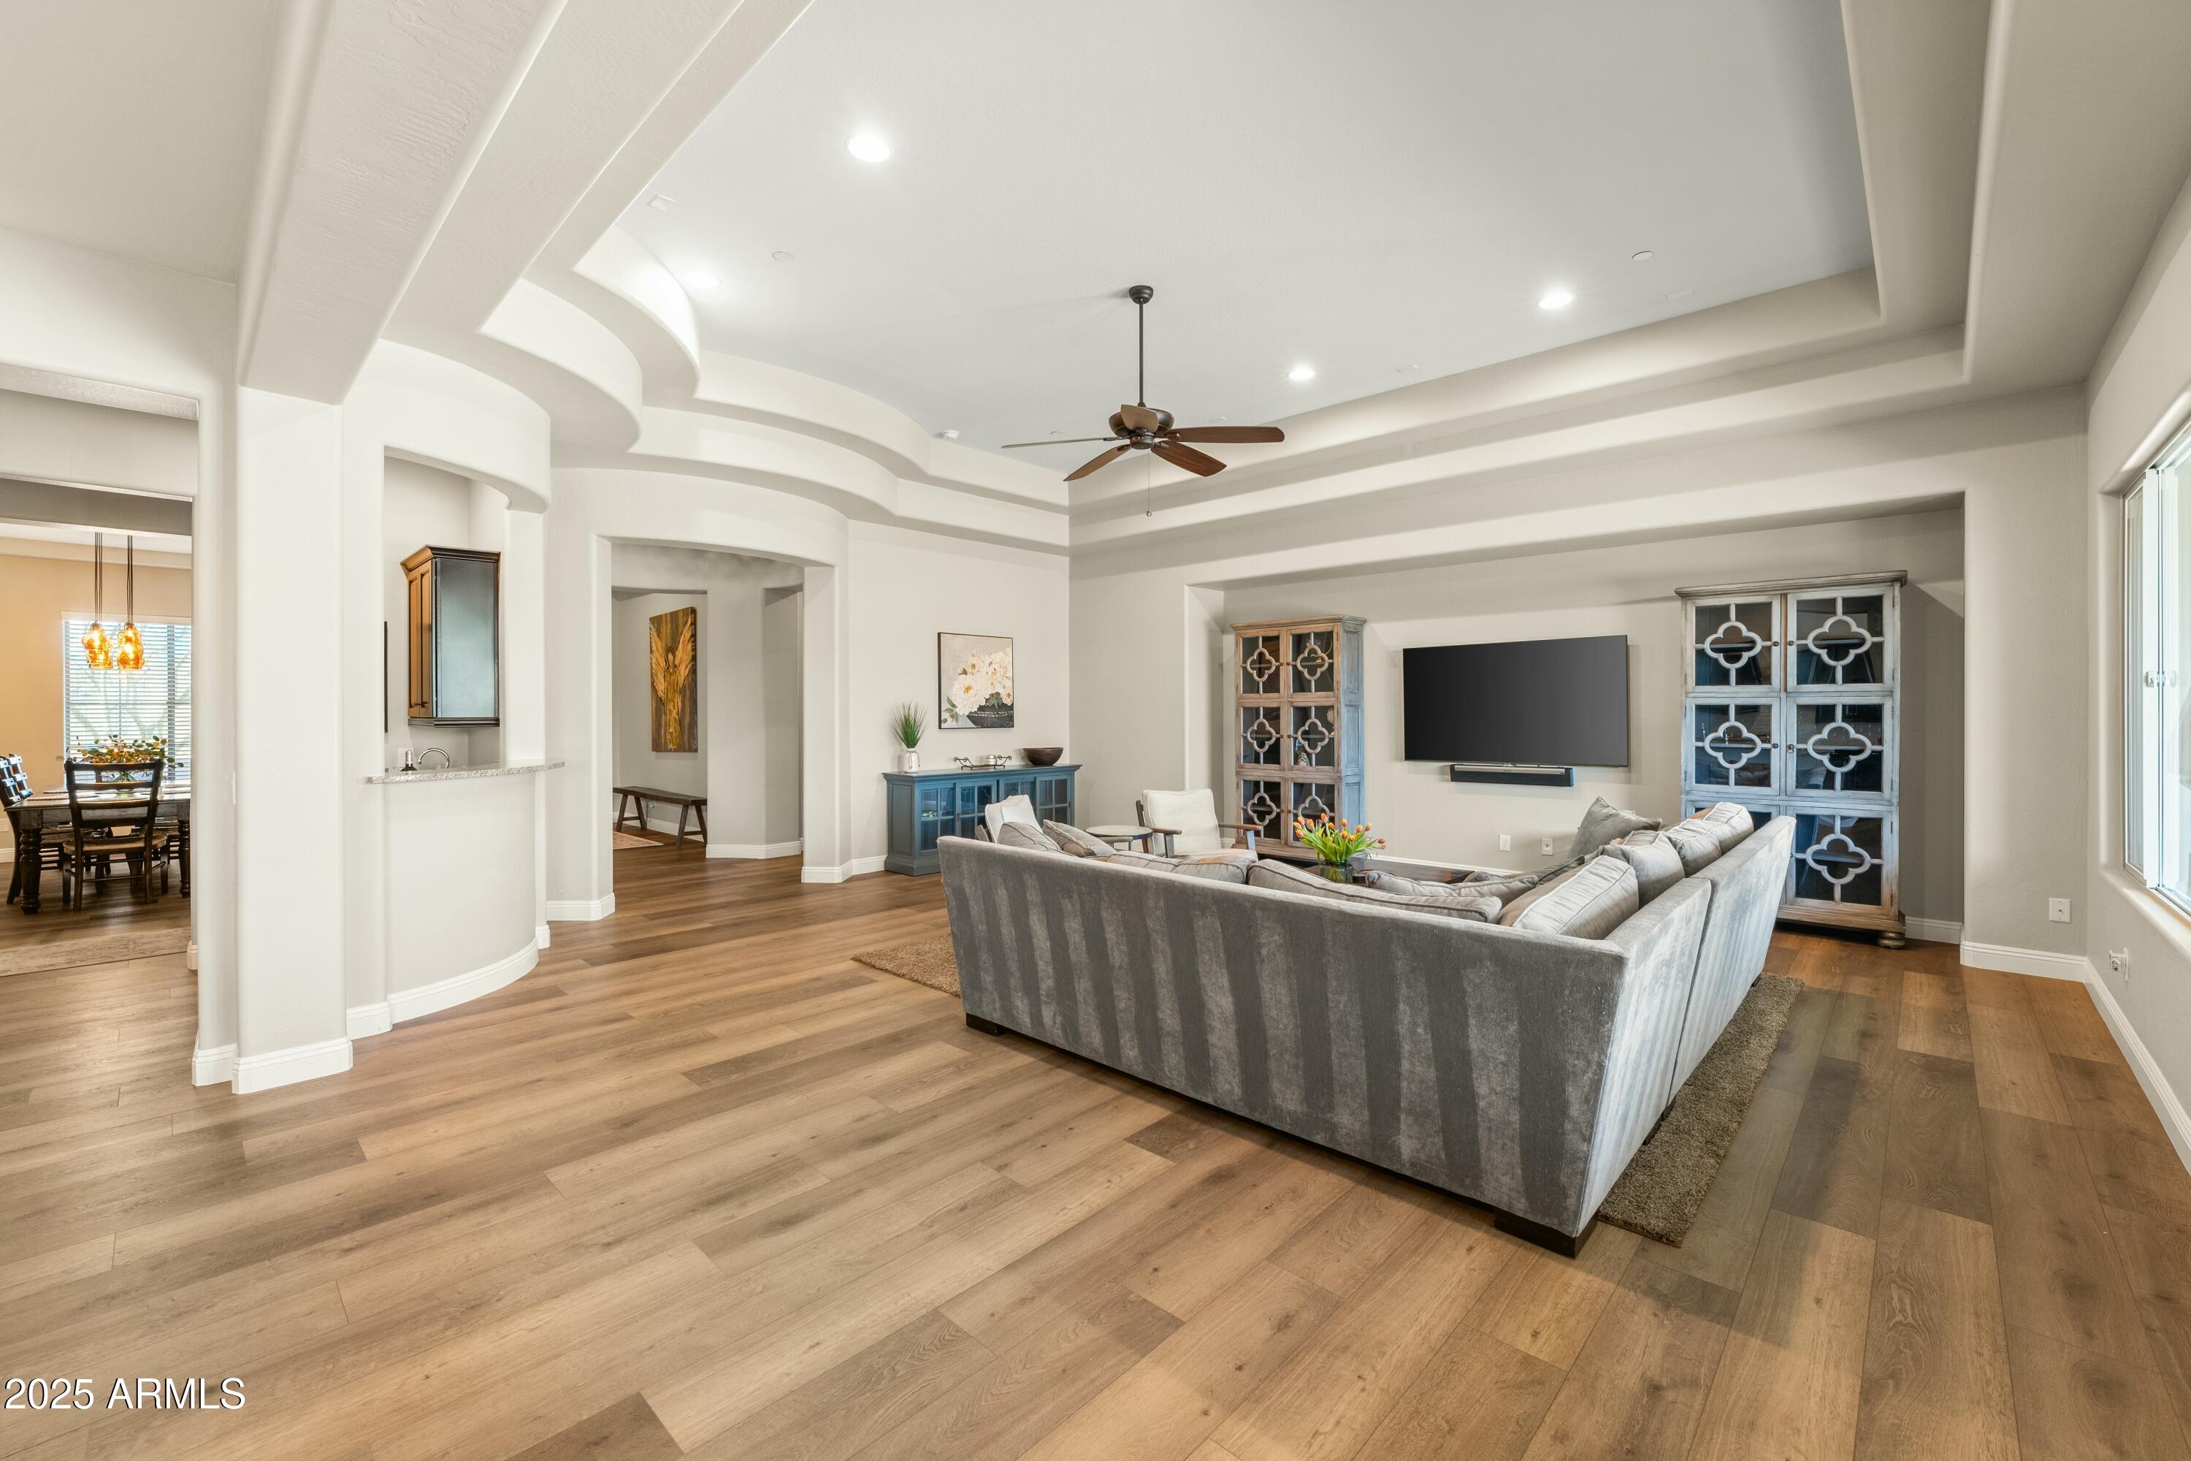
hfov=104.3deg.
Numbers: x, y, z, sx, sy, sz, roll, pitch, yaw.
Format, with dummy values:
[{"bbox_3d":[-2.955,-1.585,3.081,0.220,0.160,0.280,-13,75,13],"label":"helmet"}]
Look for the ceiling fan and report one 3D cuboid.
[{"bbox_3d":[0.247,-1.944,4.540,1.540,0.890,1.540,0,1,0],"label":"ceiling fan"}]

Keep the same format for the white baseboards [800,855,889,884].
[{"bbox_3d":[-2.159,1.249,7.573,0.300,0.140,0.840,0,0,45],"label":"white baseboards"}]

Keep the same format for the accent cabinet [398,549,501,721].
[{"bbox_3d":[-4.037,-0.560,5.324,0.840,1.050,0.370,1,2,44],"label":"accent cabinet"}]

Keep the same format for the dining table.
[{"bbox_3d":[-7.654,0.850,6.681,2.050,0.750,1.000,1,2,44],"label":"dining table"}]

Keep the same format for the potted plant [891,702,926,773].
[{"bbox_3d":[-1.613,0.055,7.383,0.290,0.616,0.300,0,1,0],"label":"potted plant"}]

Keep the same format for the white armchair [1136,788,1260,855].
[{"bbox_3d":[0.740,0.841,5.949,0.680,0.800,0.760,-1,2,-41],"label":"white armchair"}]

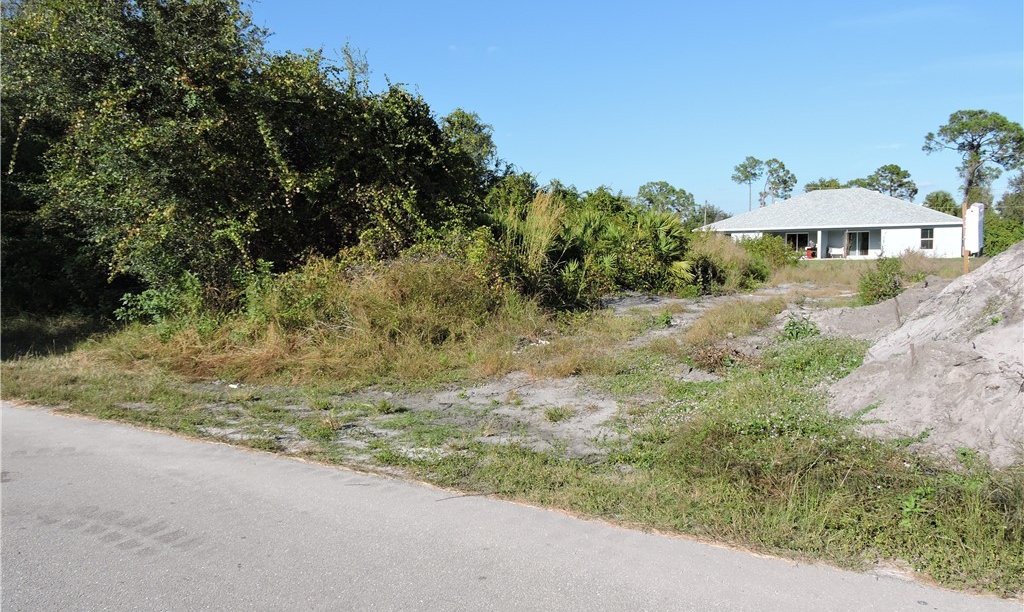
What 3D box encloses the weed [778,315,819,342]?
[{"bbox_3d":[4.859,0.380,12.000,0.674,0.427,0.600,1,5,22],"label":"weed"}]

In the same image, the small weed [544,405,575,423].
[{"bbox_3d":[0.458,1.037,6.850,0.275,0.134,0.250,0,4,4],"label":"small weed"}]

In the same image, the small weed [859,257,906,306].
[{"bbox_3d":[9.159,-0.632,17.600,1.083,1.159,1.000,2,5,27],"label":"small weed"}]

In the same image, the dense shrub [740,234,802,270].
[{"bbox_3d":[11.331,-2.250,31.006,2.572,1.722,2.500,1,5,20],"label":"dense shrub"}]

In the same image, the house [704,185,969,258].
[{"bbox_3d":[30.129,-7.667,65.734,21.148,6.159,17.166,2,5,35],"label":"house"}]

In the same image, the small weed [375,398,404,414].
[{"bbox_3d":[-1.242,1.019,7.200,0.289,0.125,0.250,-1,4,-10],"label":"small weed"}]

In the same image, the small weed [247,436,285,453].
[{"bbox_3d":[-2.048,1.151,5.900,0.300,0.100,0.270,-2,5,-20],"label":"small weed"}]

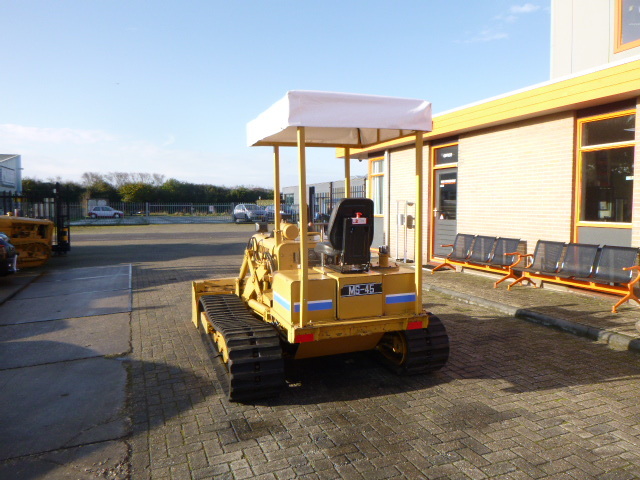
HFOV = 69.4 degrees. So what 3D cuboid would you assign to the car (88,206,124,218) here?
[{"bbox_3d":[-24.944,-3.176,53.911,3.850,1.420,1.640,-2,5,-24],"label":"car"}]

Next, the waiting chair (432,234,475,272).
[{"bbox_3d":[2.660,0.289,9.220,0.670,0.790,0.600,-2,4,-22],"label":"waiting chair"}]

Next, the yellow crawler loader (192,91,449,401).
[{"bbox_3d":[-0.190,0.002,4.682,1.850,2.200,2.920,-2,4,-21],"label":"yellow crawler loader"}]

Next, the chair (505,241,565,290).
[{"bbox_3d":[3.452,0.423,7.378,0.670,0.790,0.600,-2,4,-22],"label":"chair"}]

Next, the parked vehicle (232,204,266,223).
[{"bbox_3d":[-6.315,-2.388,41.937,1.760,1.580,4.200,-2,5,-26],"label":"parked vehicle"}]

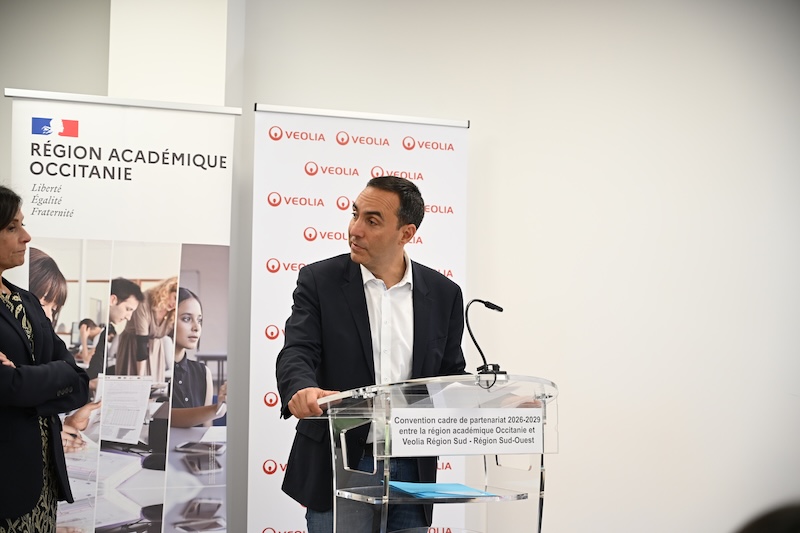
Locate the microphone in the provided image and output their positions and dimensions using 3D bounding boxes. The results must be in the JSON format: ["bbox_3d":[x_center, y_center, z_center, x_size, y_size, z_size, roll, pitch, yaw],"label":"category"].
[{"bbox_3d":[0.230,0.188,4.180,0.105,0.200,0.075,2,-5,-17],"label":"microphone"}]

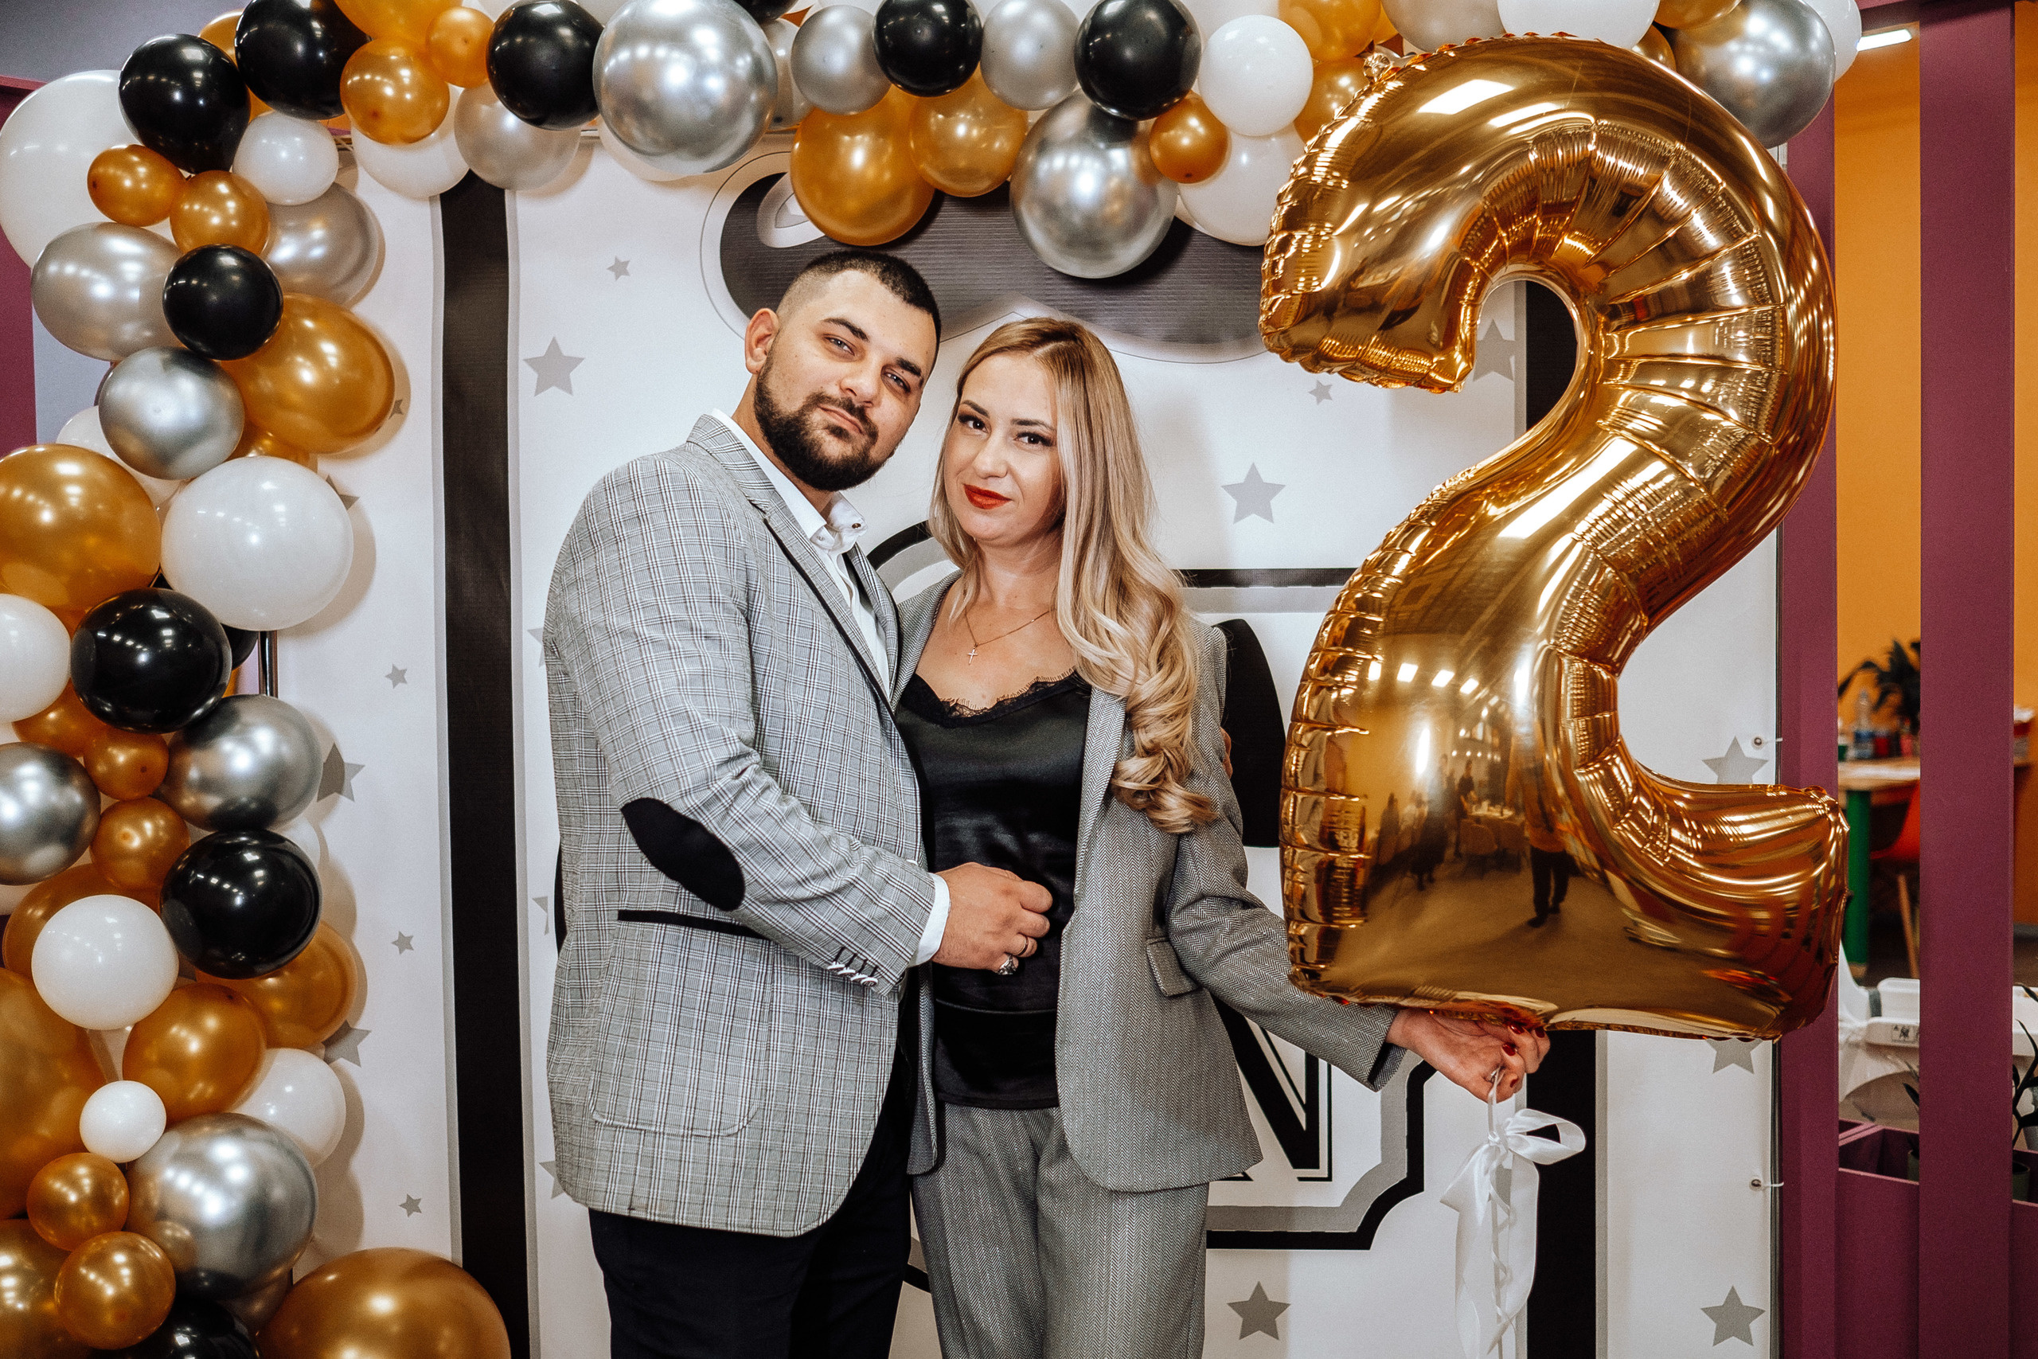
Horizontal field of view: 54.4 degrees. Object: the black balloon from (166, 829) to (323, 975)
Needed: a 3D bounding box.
[{"bbox_3d":[-0.914,0.264,2.330,0.176,0.178,0.187,-1,2,-22],"label":"black balloon"}]

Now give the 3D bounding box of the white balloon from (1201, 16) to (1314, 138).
[{"bbox_3d":[0.286,-0.723,2.380,0.135,0.145,0.148,0,1,0],"label":"white balloon"}]

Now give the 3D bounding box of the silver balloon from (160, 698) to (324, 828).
[{"bbox_3d":[-0.939,0.104,2.390,0.179,0.180,0.189,-1,2,-22],"label":"silver balloon"}]

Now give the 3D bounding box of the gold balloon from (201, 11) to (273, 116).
[{"bbox_3d":[-0.936,-0.736,2.410,0.148,0.148,0.150,0,2,0],"label":"gold balloon"}]

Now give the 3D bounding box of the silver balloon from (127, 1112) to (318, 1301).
[{"bbox_3d":[-0.972,0.643,2.420,0.213,0.231,0.236,0,1,0],"label":"silver balloon"}]

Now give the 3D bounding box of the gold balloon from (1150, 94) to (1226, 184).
[{"bbox_3d":[0.198,-0.629,2.300,0.090,0.105,0.097,0,2,0],"label":"gold balloon"}]

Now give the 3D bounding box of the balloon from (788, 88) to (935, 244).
[{"bbox_3d":[-0.186,-0.613,2.380,0.174,0.186,0.178,0,2,0],"label":"balloon"}]

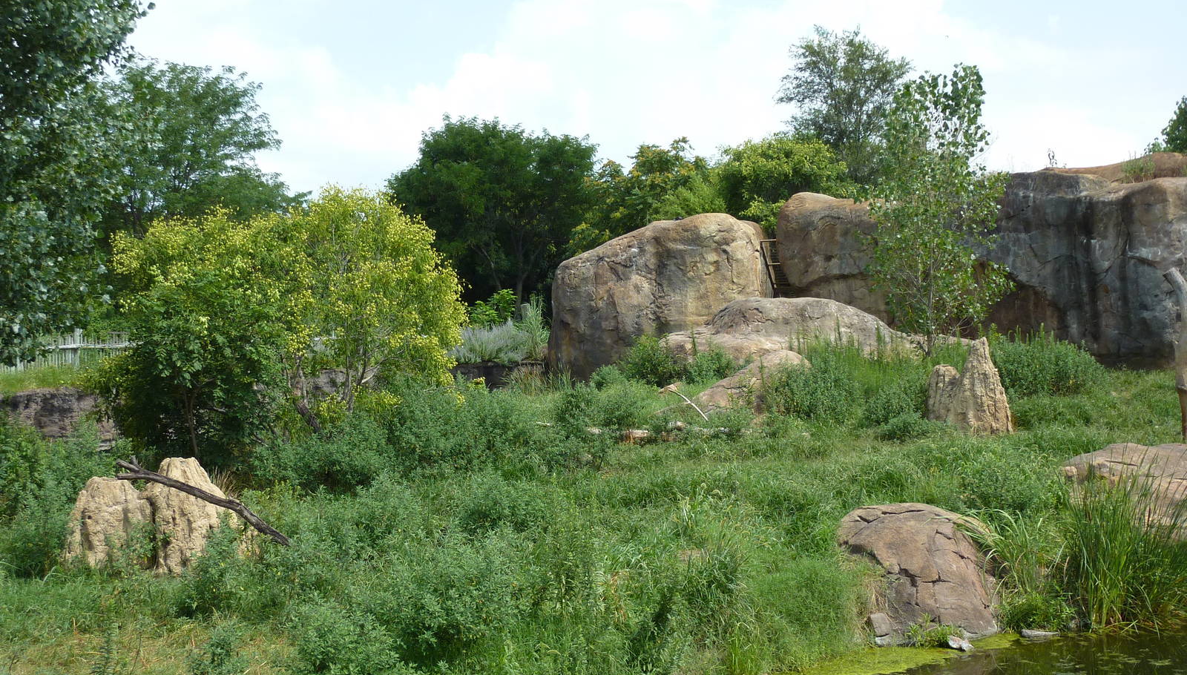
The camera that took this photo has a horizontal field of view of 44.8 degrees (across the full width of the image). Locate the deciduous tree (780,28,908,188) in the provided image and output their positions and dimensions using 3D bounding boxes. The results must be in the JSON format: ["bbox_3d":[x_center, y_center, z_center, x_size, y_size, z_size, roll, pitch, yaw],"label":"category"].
[{"bbox_3d":[9.527,-6.817,55.000,4.960,9.930,5.000,0,1,0],"label":"deciduous tree"}]

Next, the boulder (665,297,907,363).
[{"bbox_3d":[4.530,-0.043,33.500,5.640,1.800,3.600,0,1,0],"label":"boulder"}]

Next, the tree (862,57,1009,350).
[{"bbox_3d":[7.873,-2.932,33.000,3.210,6.560,3.100,0,1,0],"label":"tree"}]

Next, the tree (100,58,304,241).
[{"bbox_3d":[-13.120,-4.992,48.000,7.200,8.400,7.000,-1,1,0],"label":"tree"}]

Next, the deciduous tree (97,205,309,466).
[{"bbox_3d":[-6.398,0.023,23.800,3.450,4.200,3.300,-1,1,0],"label":"deciduous tree"}]

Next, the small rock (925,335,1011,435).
[{"bbox_3d":[6.058,0.799,23.200,1.400,1.550,1.150,-1,1,0],"label":"small rock"}]

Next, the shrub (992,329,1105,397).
[{"bbox_3d":[10.086,0.587,32.000,2.460,1.530,2.100,0,1,0],"label":"shrub"}]

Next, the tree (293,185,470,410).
[{"bbox_3d":[-3.884,-0.536,26.000,3.070,4.280,3.100,0,1,0],"label":"tree"}]

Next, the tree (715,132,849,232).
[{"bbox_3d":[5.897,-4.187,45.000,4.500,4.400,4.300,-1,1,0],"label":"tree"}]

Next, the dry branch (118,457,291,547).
[{"bbox_3d":[-4.695,1.983,17.300,2.100,1.000,0.600,0,1,0],"label":"dry branch"}]

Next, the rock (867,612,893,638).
[{"bbox_3d":[2.994,2.999,15.000,0.280,0.250,0.250,-1,1,0],"label":"rock"}]

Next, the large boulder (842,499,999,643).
[{"bbox_3d":[3.589,2.595,15.900,1.800,1.350,1.800,-1,1,0],"label":"large boulder"}]

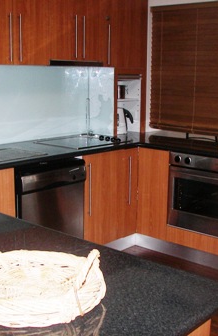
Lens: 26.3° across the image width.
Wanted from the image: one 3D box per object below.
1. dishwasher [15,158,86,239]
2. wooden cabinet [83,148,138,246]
[{"bbox_3d":[-0.604,0.350,3.475,0.620,0.830,0.600,10,15,41],"label":"dishwasher"},{"bbox_3d":[-0.202,0.199,3.953,0.620,0.765,0.665,10,15,41],"label":"wooden cabinet"}]

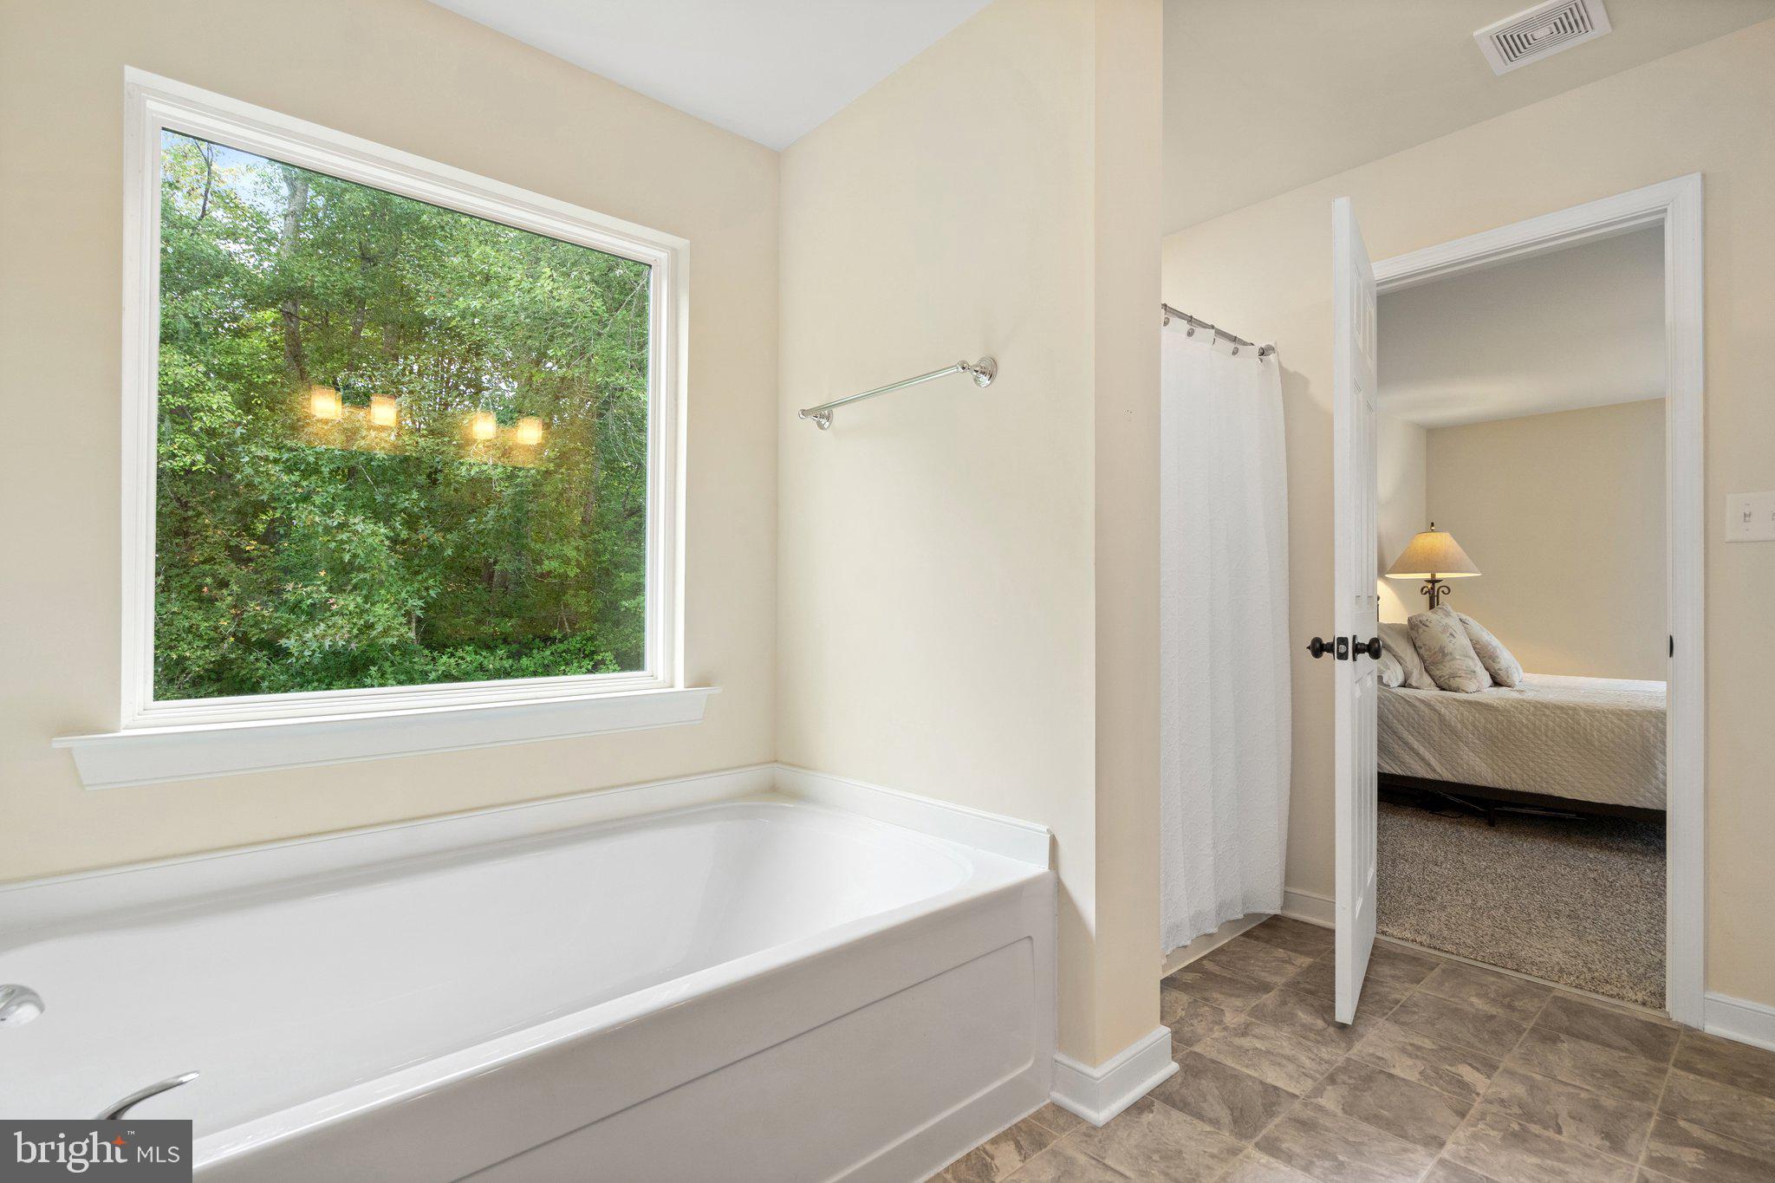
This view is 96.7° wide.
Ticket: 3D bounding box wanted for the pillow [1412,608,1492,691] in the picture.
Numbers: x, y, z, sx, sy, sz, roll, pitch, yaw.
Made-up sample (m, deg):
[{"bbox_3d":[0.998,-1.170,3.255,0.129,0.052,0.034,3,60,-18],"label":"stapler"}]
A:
[{"bbox_3d":[2.837,0.294,3.980,0.440,0.430,0.160,1,-31,-44],"label":"pillow"}]

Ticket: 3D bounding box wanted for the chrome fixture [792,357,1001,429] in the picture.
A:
[{"bbox_3d":[0.007,-0.501,2.018,0.080,0.070,0.669,1,-1,-43],"label":"chrome fixture"}]

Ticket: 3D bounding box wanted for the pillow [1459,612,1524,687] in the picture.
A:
[{"bbox_3d":[3.239,0.314,4.250,0.440,0.430,0.160,1,-31,-44],"label":"pillow"}]

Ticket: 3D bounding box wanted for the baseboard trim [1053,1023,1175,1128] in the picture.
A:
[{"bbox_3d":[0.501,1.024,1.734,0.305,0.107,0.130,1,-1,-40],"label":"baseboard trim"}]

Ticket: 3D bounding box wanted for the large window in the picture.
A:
[{"bbox_3d":[-1.027,-0.365,1.884,1.142,1.257,0.100,1,-1,-40],"label":"large window"}]

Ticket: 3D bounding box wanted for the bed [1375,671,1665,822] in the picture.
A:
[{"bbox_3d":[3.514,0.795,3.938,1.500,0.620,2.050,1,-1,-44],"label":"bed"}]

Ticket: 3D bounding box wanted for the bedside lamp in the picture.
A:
[{"bbox_3d":[3.489,-0.034,5.048,0.595,0.820,0.595,1,-1,-44],"label":"bedside lamp"}]

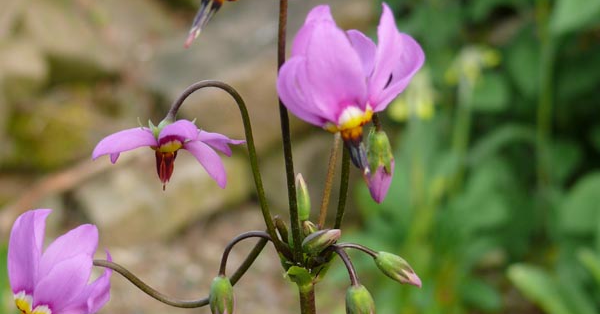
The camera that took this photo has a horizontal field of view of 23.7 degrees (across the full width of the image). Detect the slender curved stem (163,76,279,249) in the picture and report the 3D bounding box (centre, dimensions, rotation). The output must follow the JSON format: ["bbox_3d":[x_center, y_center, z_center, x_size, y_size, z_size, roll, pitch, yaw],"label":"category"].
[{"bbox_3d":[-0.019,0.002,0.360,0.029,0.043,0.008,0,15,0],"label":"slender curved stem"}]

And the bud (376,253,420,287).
[{"bbox_3d":[0.025,0.029,0.369,0.014,0.006,0.006,36,0,6],"label":"bud"}]

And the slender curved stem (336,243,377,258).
[{"bbox_3d":[0.015,0.024,0.369,0.011,0.004,0.003,1,10,0],"label":"slender curved stem"}]

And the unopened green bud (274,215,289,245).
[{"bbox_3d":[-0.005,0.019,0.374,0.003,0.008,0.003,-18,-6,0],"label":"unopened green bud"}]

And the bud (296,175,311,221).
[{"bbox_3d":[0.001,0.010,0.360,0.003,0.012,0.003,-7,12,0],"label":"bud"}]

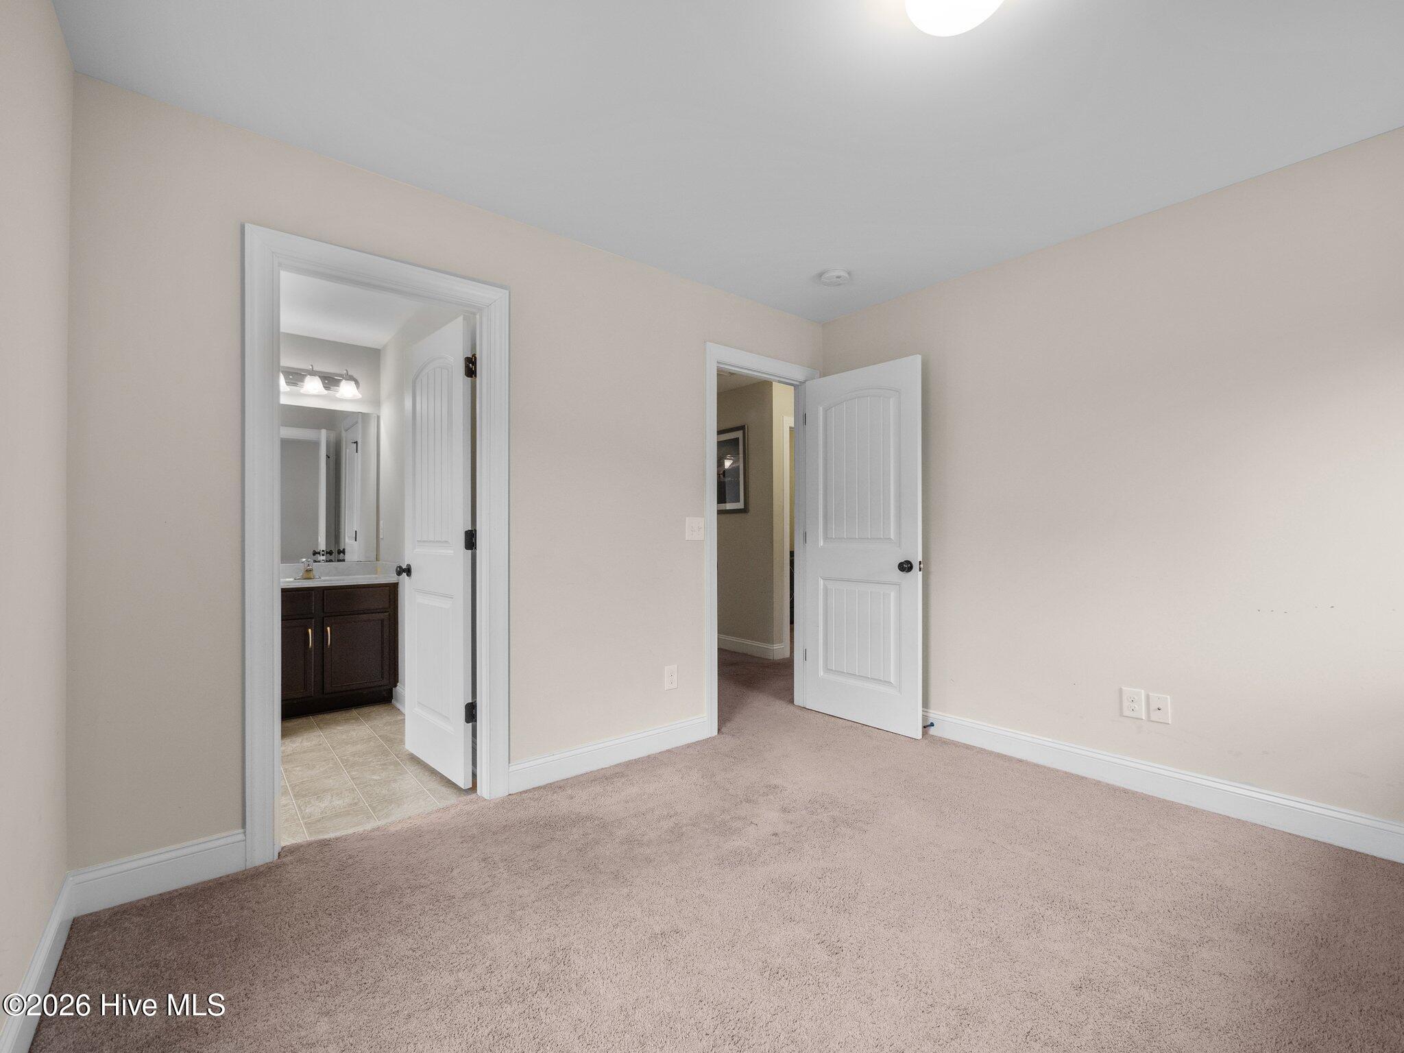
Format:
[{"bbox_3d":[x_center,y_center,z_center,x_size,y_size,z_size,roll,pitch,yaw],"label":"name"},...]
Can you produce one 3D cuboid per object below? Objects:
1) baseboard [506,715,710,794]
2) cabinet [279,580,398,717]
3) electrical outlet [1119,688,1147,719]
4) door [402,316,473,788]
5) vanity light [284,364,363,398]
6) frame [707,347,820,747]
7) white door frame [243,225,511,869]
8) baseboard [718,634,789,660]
[{"bbox_3d":[-0.388,1.074,2.728,1.075,0.124,0.018,0,-1,-38],"label":"baseboard"},{"bbox_3d":[-2.470,0.761,3.623,0.870,0.800,0.550,0,-1,-38],"label":"cabinet"},{"bbox_3d":[1.847,0.760,2.433,0.009,0.121,0.078,0,-1,-42],"label":"electrical outlet"},{"bbox_3d":[-1.252,0.114,2.688,0.675,2.035,0.040,-1,-1,42],"label":"door"},{"bbox_3d":[-2.591,-0.982,3.794,0.590,0.205,0.170,0,-1,-38],"label":"vanity light"},{"bbox_3d":[0.364,0.073,3.393,0.925,2.135,0.130,0,-1,-38],"label":"frame"},{"bbox_3d":[-1.198,0.063,2.186,0.885,2.135,0.130,0,-1,-38],"label":"white door frame"},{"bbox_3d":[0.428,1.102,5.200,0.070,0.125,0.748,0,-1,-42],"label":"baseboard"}]

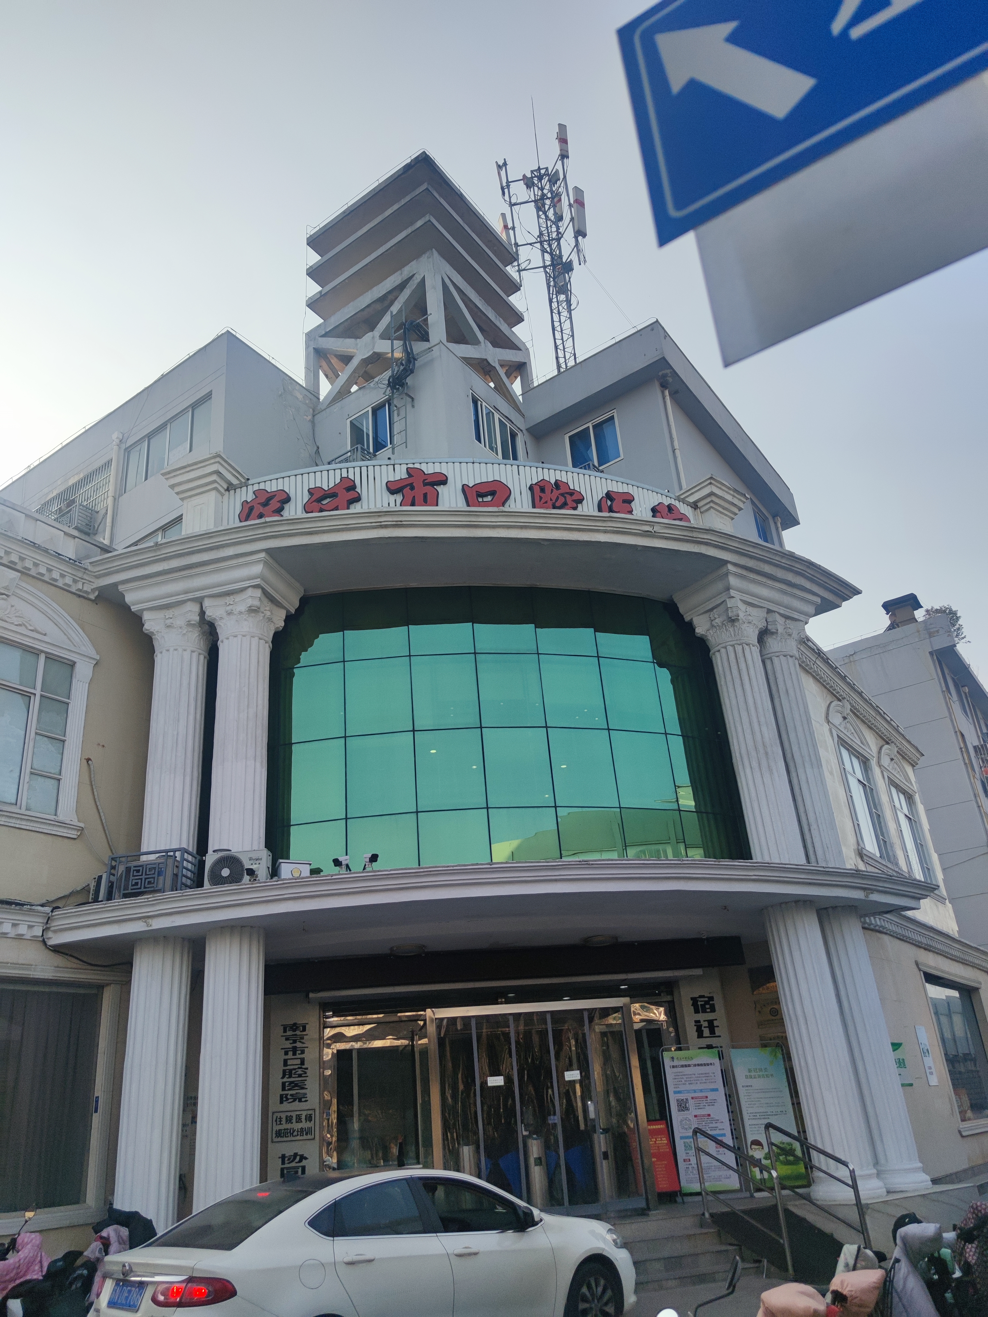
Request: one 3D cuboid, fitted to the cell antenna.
[{"bbox_3d":[1.762,-12.479,29.428,2.850,9.700,2.700,-8,-25,7],"label":"cell antenna"}]

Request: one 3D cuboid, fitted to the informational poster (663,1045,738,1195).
[{"bbox_3d":[2.820,6.285,12.511,0.790,1.800,0.070,-8,-25,5],"label":"informational poster"}]

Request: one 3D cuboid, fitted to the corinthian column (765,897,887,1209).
[{"bbox_3d":[4.272,5.064,12.066,0.890,3.557,0.890,14,-31,-36],"label":"corinthian column"}]

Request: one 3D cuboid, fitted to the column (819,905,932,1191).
[{"bbox_3d":[5.293,5.476,13.134,0.900,3.670,0.900,1,-25,-13],"label":"column"}]

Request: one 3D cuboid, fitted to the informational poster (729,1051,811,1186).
[{"bbox_3d":[3.828,6.357,12.702,0.800,1.780,0.060,-5,-29,0],"label":"informational poster"}]

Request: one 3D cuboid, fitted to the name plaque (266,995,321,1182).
[{"bbox_3d":[-2.675,6.017,12.152,0.670,2.750,0.060,1,-25,-13],"label":"name plaque"}]

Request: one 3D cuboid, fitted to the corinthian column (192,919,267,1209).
[{"bbox_3d":[-3.033,5.009,10.504,0.880,3.557,0.880,-11,-25,12],"label":"corinthian column"}]

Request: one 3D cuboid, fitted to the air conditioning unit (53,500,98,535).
[{"bbox_3d":[-9.361,-2.898,20.314,0.950,0.640,0.460,-21,-29,31],"label":"air conditioning unit"}]

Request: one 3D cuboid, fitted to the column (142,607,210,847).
[{"bbox_3d":[-4.322,1.313,12.414,0.860,4.260,0.860,-11,-25,12],"label":"column"}]

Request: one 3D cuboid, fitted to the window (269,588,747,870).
[{"bbox_3d":[0.434,1.162,13.835,7.300,4.720,0.869,1,-25,-12],"label":"window"}]

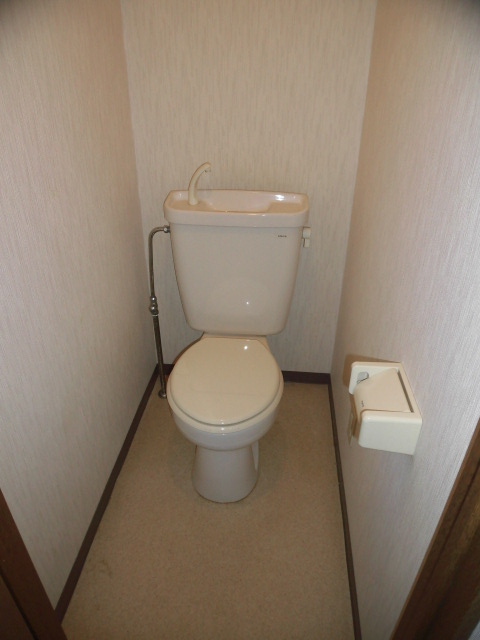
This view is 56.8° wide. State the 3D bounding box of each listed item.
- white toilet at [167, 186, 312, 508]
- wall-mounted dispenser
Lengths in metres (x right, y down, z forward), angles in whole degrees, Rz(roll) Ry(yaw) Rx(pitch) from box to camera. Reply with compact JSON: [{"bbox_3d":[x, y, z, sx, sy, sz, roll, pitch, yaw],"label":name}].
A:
[{"bbox_3d":[-0.025,0.088,1.525,0.472,0.862,0.715,2,30,3],"label":"white toilet"},{"bbox_3d":[0.267,0.162,0.848,0.102,0.085,0.161,3,30,5],"label":"wall-mounted dispenser"}]

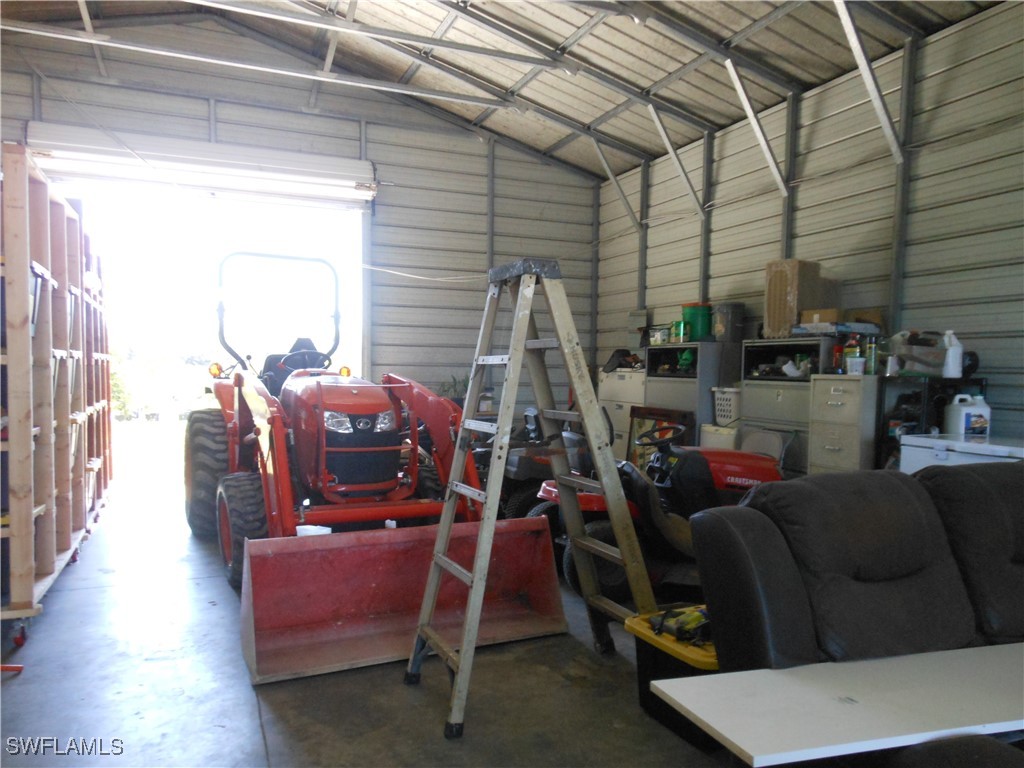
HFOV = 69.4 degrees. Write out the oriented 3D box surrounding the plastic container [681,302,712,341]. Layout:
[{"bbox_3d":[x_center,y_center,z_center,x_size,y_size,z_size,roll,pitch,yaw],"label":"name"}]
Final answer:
[{"bbox_3d":[1.871,-0.599,7.458,0.305,0.375,0.305,0,1,-23],"label":"plastic container"}]

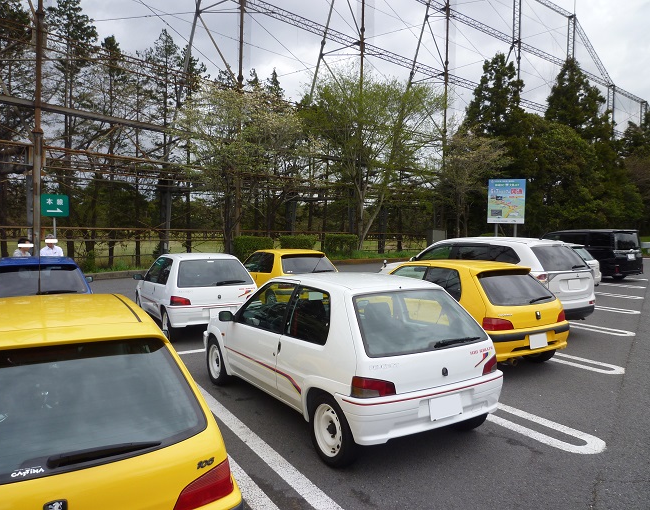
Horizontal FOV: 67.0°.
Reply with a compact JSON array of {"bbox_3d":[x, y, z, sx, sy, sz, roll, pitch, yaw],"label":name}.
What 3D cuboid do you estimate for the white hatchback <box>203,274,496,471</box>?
[{"bbox_3d":[-0.018,0.862,5.118,1.580,1.365,3.570,-2,4,-32],"label":"white hatchback"}]

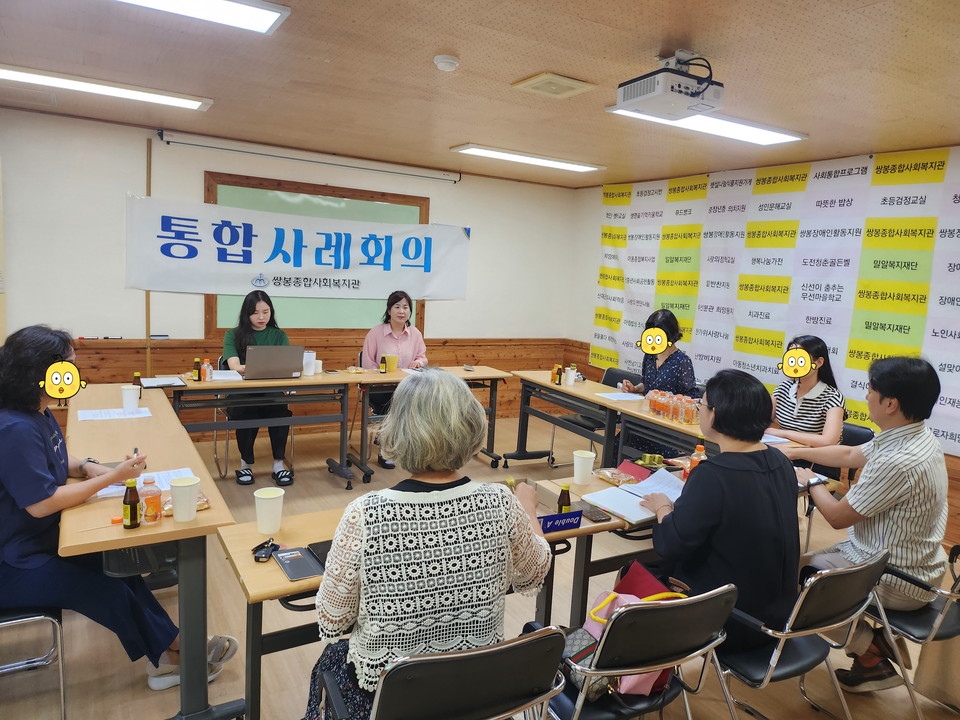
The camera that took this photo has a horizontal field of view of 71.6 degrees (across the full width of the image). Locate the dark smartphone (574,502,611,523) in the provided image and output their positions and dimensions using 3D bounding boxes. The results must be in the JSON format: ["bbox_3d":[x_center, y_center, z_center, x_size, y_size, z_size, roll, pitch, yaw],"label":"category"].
[{"bbox_3d":[0.372,0.509,2.231,0.075,0.009,0.162,0,9,-23],"label":"dark smartphone"}]

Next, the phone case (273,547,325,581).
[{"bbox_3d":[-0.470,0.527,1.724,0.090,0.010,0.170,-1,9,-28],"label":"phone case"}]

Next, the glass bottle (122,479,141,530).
[{"bbox_3d":[-1.005,0.420,1.920,0.045,0.134,0.045,-1,9,-30],"label":"glass bottle"}]

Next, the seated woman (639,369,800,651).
[{"bbox_3d":[0.704,0.640,2.226,0.520,1.250,0.720,-2,10,-35],"label":"seated woman"}]

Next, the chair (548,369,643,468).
[{"bbox_3d":[0.882,0.474,4.932,0.540,0.800,0.510,-1,10,-32],"label":"chair"}]

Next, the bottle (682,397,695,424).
[{"bbox_3d":[1.185,0.296,3.778,0.060,0.134,0.060,-1,9,-30],"label":"bottle"}]

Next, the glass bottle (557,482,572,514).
[{"bbox_3d":[0.276,0.467,2.168,0.045,0.130,0.045,3,8,0],"label":"glass bottle"}]

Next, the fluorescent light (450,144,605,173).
[{"bbox_3d":[0.394,-1.513,5.030,1.240,0.030,0.300,-1,9,-30],"label":"fluorescent light"}]

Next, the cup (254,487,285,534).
[{"bbox_3d":[-0.612,0.438,1.927,0.088,0.112,0.088,-1,9,-29],"label":"cup"}]

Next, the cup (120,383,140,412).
[{"bbox_3d":[-1.679,0.188,3.196,0.087,0.112,0.087,-1,9,-29],"label":"cup"}]

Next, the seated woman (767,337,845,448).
[{"bbox_3d":[1.607,0.503,3.451,0.660,1.255,0.470,-2,10,-34],"label":"seated woman"}]

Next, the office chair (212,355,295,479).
[{"bbox_3d":[-1.645,0.366,4.828,0.520,0.780,0.600,-1,9,-30],"label":"office chair"}]

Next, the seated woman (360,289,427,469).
[{"bbox_3d":[-0.633,0.122,5.037,0.530,1.302,0.640,0,9,-24],"label":"seated woman"}]

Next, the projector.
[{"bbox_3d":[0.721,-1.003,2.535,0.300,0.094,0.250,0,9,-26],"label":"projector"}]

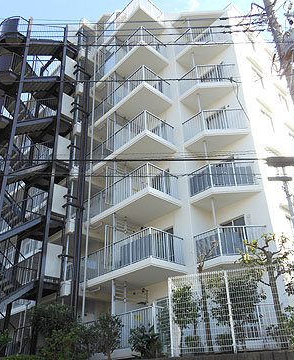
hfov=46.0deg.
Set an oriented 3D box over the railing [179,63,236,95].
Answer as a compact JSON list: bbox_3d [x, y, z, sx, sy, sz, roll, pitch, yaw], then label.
[{"bbox_3d":[2.855,-5.027,16.875,2.799,1.092,0.647,-12,-30,17],"label":"railing"}]

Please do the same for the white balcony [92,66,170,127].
[{"bbox_3d":[-0.893,-3.918,18.423,1.890,1.080,4.450,21,-36,-36],"label":"white balcony"}]

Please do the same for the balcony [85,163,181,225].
[{"bbox_3d":[-0.724,1.088,15.881,2.010,1.310,4.630,21,-36,-36],"label":"balcony"}]

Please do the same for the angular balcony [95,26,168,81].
[{"bbox_3d":[-0.969,-6.348,19.707,1.890,1.080,4.400,21,-36,-36],"label":"angular balcony"}]

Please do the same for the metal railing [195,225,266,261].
[{"bbox_3d":[3.109,2.323,12.881,2.760,1.080,0.740,-12,-30,18],"label":"metal railing"}]

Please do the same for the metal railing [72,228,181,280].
[{"bbox_3d":[-0.781,3.615,14.630,1.862,1.372,4.816,22,-37,-37],"label":"metal railing"}]

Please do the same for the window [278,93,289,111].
[{"bbox_3d":[7.690,-4.249,19.361,0.840,0.952,0.120,22,-37,-37],"label":"window"}]

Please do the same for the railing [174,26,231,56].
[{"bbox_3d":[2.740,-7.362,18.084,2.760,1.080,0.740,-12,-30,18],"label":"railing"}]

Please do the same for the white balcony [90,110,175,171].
[{"bbox_3d":[-0.816,-1.333,17.182,2.010,1.310,4.630,21,-36,-36],"label":"white balcony"}]

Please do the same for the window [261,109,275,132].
[{"bbox_3d":[5.818,-2.763,16.545,0.952,0.980,0.120,22,-37,-37],"label":"window"}]

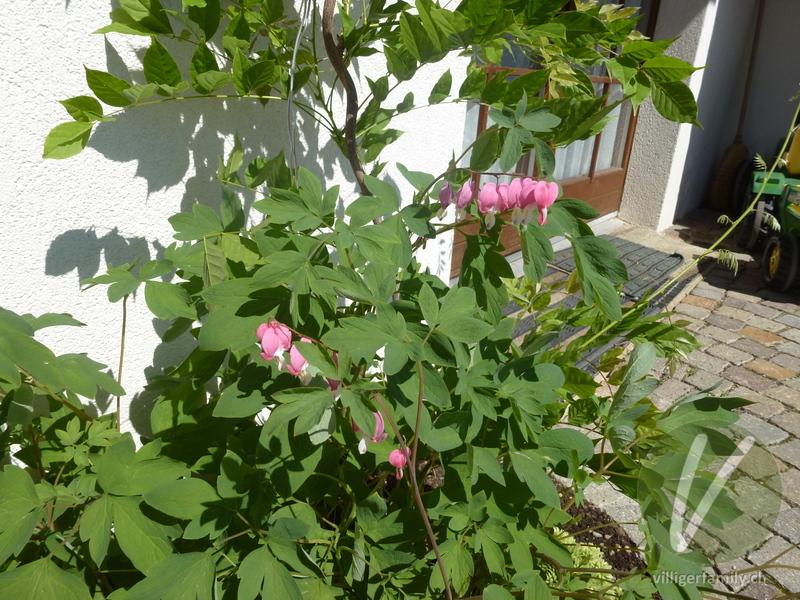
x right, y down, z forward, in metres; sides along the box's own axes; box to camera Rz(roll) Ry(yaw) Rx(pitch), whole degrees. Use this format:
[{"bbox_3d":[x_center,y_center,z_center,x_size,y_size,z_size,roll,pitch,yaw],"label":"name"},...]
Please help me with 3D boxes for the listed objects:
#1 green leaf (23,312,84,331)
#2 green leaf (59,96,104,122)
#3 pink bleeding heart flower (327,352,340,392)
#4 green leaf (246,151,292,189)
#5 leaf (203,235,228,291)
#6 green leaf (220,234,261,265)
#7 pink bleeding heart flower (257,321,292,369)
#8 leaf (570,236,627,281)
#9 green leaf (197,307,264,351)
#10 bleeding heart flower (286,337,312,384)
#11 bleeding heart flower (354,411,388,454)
[{"bbox_3d":[-0.436,0.027,0.700,0.068,0.013,0.035,-13,28,-32],"label":"green leaf"},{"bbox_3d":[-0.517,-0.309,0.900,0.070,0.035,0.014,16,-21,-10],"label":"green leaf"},{"bbox_3d":[-0.055,0.060,0.460,0.020,0.035,0.020,0,21,-7],"label":"pink bleeding heart flower"},{"bbox_3d":[-0.242,-0.242,1.030,0.083,0.066,0.041,-3,24,-13],"label":"green leaf"},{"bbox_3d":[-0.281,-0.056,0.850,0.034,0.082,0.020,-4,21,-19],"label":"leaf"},{"bbox_3d":[-0.218,-0.069,0.760,0.056,0.043,0.035,-4,22,-16],"label":"green leaf"},{"bbox_3d":[-0.102,0.036,0.450,0.029,0.037,0.026,-2,21,-13],"label":"pink bleeding heart flower"},{"bbox_3d":[0.204,-0.043,0.570,0.050,0.031,0.034,12,25,19],"label":"leaf"},{"bbox_3d":[-0.175,0.030,0.580,0.072,0.026,0.040,-5,25,-17],"label":"green leaf"},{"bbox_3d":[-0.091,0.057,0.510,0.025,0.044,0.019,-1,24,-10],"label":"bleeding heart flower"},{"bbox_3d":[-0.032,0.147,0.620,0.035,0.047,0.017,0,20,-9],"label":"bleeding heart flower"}]

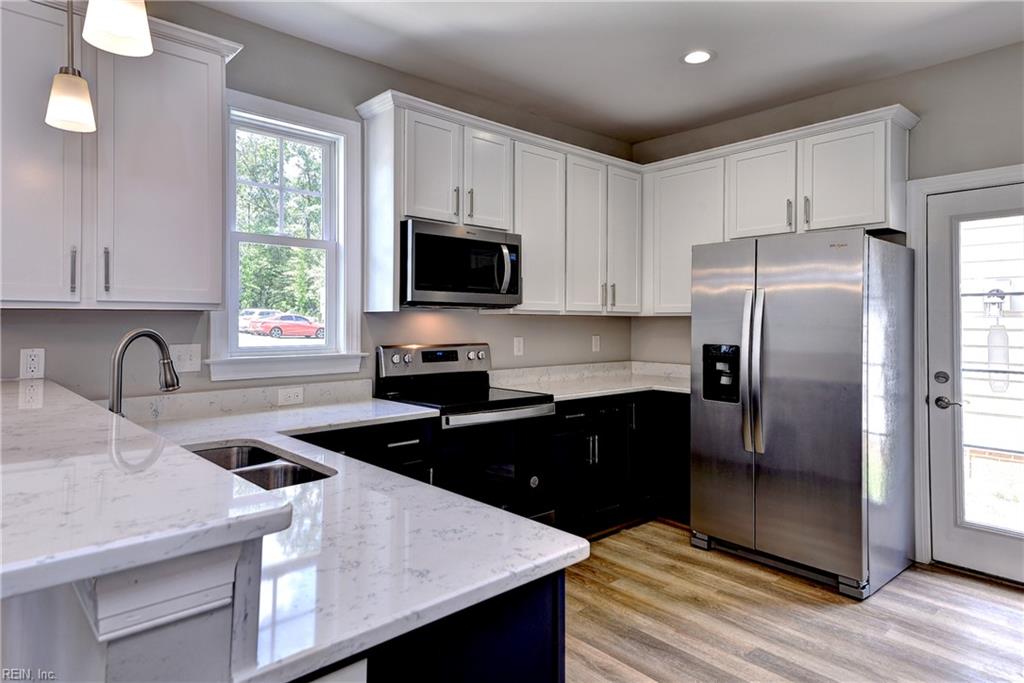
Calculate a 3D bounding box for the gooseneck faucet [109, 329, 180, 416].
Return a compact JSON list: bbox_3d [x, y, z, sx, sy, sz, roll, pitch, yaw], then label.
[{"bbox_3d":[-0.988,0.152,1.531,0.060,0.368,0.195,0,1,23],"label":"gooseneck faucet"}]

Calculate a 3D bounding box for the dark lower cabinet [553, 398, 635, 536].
[{"bbox_3d":[0.273,0.770,3.597,0.680,0.888,0.625,-1,1,-42],"label":"dark lower cabinet"}]

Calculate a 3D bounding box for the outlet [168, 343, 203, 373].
[{"bbox_3d":[-1.428,0.074,2.492,0.118,0.118,0.008,-1,1,-42],"label":"outlet"}]

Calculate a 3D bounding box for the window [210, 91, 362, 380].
[{"bbox_3d":[-1.097,-0.492,2.803,0.731,1.323,0.120,-1,1,-42],"label":"window"}]

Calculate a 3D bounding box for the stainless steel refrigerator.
[{"bbox_3d":[1.636,0.331,3.268,0.815,1.772,0.910,-1,1,-42],"label":"stainless steel refrigerator"}]

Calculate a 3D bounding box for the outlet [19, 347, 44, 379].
[{"bbox_3d":[-1.812,0.086,2.152,0.070,0.113,0.008,-1,1,-42],"label":"outlet"}]

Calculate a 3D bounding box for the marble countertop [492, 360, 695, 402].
[{"bbox_3d":[0.720,0.258,3.748,1.567,0.130,0.980,-1,1,-42],"label":"marble countertop"}]

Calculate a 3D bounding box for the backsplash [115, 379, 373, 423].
[{"bbox_3d":[-1.229,0.266,2.660,1.272,0.101,0.024,-1,1,-42],"label":"backsplash"}]

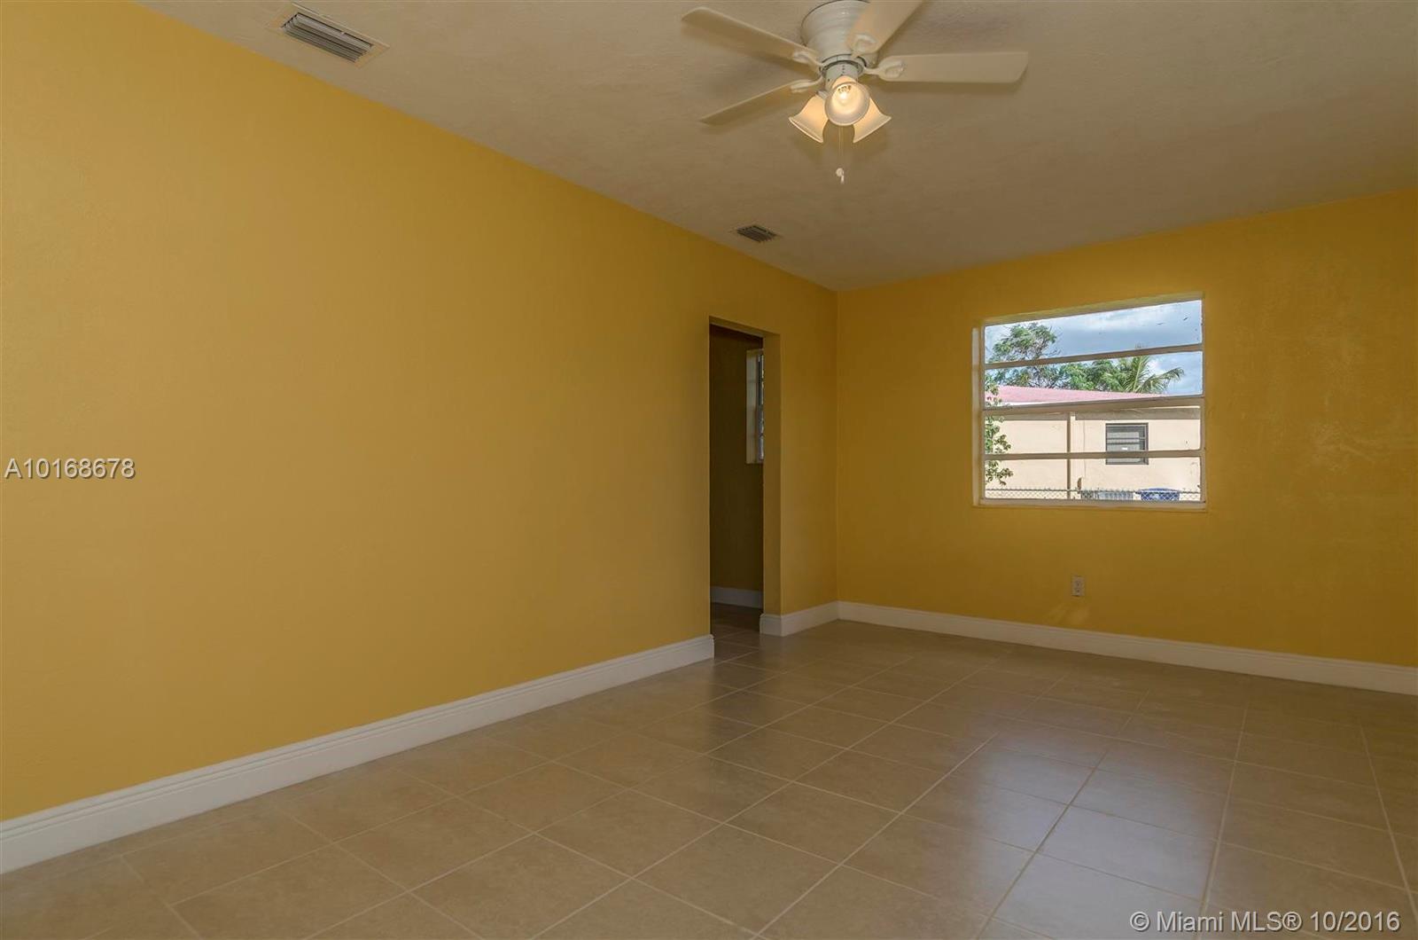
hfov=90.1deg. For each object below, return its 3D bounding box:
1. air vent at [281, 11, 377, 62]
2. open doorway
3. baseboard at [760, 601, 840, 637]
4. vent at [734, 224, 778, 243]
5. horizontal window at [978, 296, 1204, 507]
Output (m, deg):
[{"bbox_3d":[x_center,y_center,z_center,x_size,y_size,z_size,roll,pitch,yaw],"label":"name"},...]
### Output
[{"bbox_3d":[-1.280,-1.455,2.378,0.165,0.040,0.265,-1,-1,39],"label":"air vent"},{"bbox_3d":[0.198,0.106,4.695,0.150,2.101,0.788,-1,-1,39],"label":"open doorway"},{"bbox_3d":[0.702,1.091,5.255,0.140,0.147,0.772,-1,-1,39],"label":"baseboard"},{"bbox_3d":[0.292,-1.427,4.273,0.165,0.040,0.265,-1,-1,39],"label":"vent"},{"bbox_3d":[2.401,-0.387,4.572,1.318,1.258,0.110,-1,-1,37],"label":"horizontal window"}]

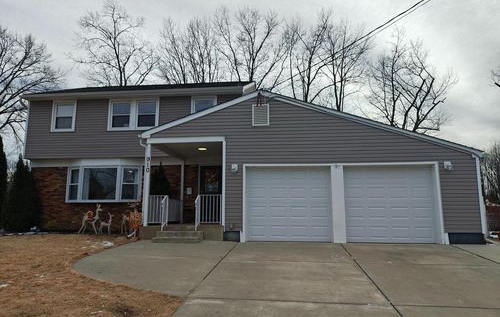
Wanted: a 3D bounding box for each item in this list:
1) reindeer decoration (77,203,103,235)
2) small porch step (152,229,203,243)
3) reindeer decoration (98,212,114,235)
[{"bbox_3d":[-5.782,2.181,13.066,0.858,1.113,0.320,-1,-9,6],"label":"reindeer decoration"},{"bbox_3d":[-1.933,2.146,9.905,1.250,0.295,0.670,-1,-9,6],"label":"small porch step"},{"bbox_3d":[-5.110,2.327,12.861,0.462,0.799,0.240,-1,-9,6],"label":"reindeer decoration"}]

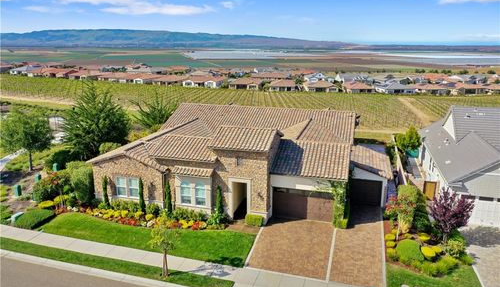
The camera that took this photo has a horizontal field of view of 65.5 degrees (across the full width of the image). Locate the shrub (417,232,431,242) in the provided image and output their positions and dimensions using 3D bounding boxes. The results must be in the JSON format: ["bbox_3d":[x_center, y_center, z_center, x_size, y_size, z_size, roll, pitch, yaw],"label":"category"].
[{"bbox_3d":[12.215,6.520,27.117,0.820,0.600,0.820,4,15,16],"label":"shrub"}]

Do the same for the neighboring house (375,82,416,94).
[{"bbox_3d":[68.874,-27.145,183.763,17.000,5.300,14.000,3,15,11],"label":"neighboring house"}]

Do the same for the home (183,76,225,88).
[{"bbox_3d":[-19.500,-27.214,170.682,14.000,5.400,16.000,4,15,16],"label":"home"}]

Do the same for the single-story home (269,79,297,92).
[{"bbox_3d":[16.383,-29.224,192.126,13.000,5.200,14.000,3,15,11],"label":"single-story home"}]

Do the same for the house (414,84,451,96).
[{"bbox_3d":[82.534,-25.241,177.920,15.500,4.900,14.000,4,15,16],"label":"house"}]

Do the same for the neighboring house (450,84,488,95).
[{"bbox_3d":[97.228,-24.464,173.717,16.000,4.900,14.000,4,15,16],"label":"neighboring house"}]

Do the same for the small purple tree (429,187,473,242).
[{"bbox_3d":[14.100,4.997,27.277,2.900,3.850,2.800,0,14,0],"label":"small purple tree"}]

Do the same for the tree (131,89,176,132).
[{"bbox_3d":[-15.100,-4.777,62.329,6.800,6.700,6.400,4,15,16],"label":"tree"}]

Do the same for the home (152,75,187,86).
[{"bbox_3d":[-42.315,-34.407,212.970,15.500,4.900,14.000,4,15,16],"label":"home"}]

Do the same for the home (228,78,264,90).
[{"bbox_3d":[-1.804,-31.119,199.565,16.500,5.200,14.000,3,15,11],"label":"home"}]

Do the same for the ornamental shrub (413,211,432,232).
[{"bbox_3d":[13.450,6.043,30.275,1.400,1.350,1.350,4,15,16],"label":"ornamental shrub"}]

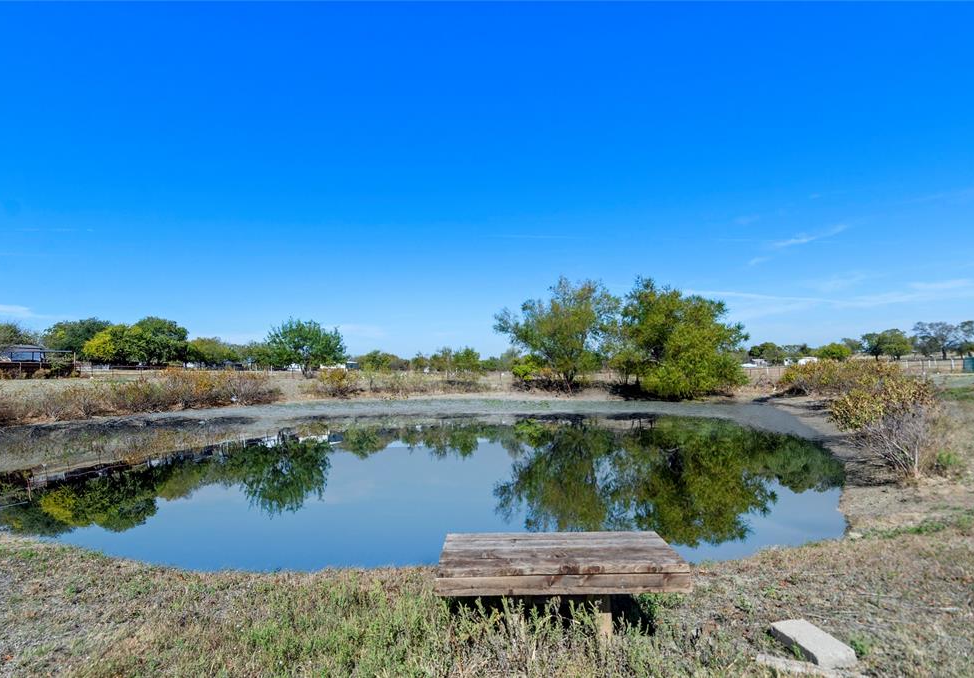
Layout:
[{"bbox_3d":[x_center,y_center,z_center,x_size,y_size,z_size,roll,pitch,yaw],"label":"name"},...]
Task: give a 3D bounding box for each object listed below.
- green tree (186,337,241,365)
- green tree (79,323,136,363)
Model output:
[{"bbox_3d":[-39.614,1.955,74.000,7.631,4.345,6.486,0,-2,0],"label":"green tree"},{"bbox_3d":[-48.068,0.700,65.000,5.465,5.089,5.192,2,-3,-36],"label":"green tree"}]

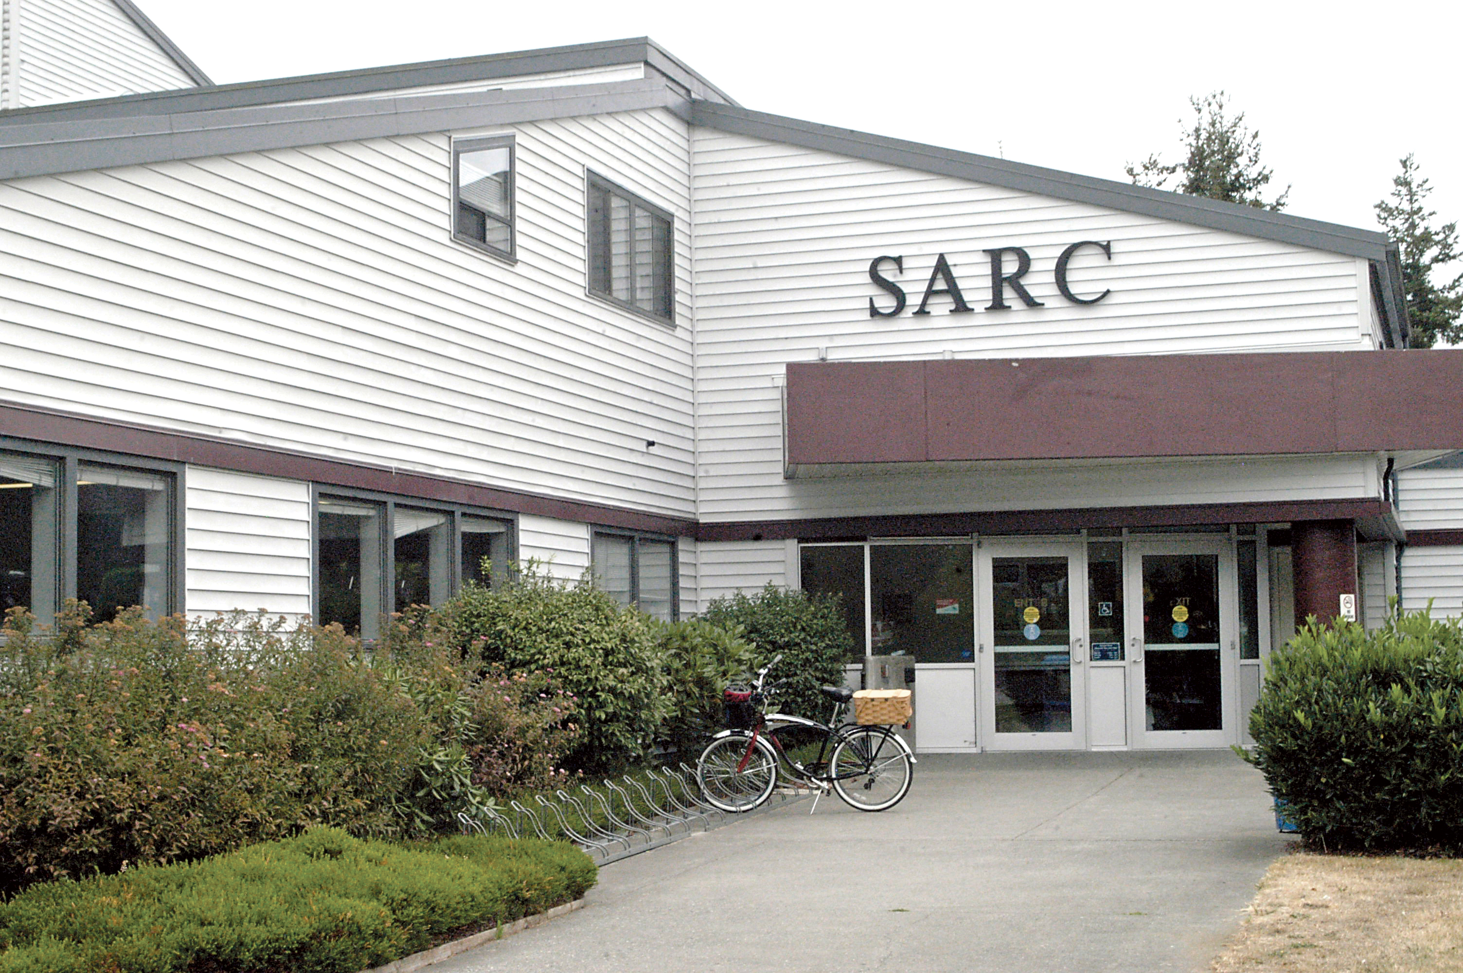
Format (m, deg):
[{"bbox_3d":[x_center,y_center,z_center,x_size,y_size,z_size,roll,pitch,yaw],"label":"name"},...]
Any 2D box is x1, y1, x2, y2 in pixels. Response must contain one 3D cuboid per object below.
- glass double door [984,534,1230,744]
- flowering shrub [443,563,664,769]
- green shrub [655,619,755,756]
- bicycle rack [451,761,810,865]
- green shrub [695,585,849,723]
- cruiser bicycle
[{"bbox_3d":[3.841,1.625,21.600,2.660,2.170,0.120,0,-5,-3],"label":"glass double door"},{"bbox_3d":[-1.407,1.505,16.500,2.100,1.753,1.500,-2,-5,19],"label":"flowering shrub"},{"bbox_3d":[-0.276,1.944,19.200,1.200,1.450,1.150,-1,-5,0],"label":"green shrub"},{"bbox_3d":[-0.489,2.413,16.156,0.600,0.430,6.330,-2,-3,18],"label":"bicycle rack"},{"bbox_3d":[0.427,1.809,20.500,1.400,1.681,1.400,-1,-5,0],"label":"green shrub"},{"bbox_3d":[0.596,1.961,16.784,1.850,1.270,0.660,-2,-5,17],"label":"cruiser bicycle"}]

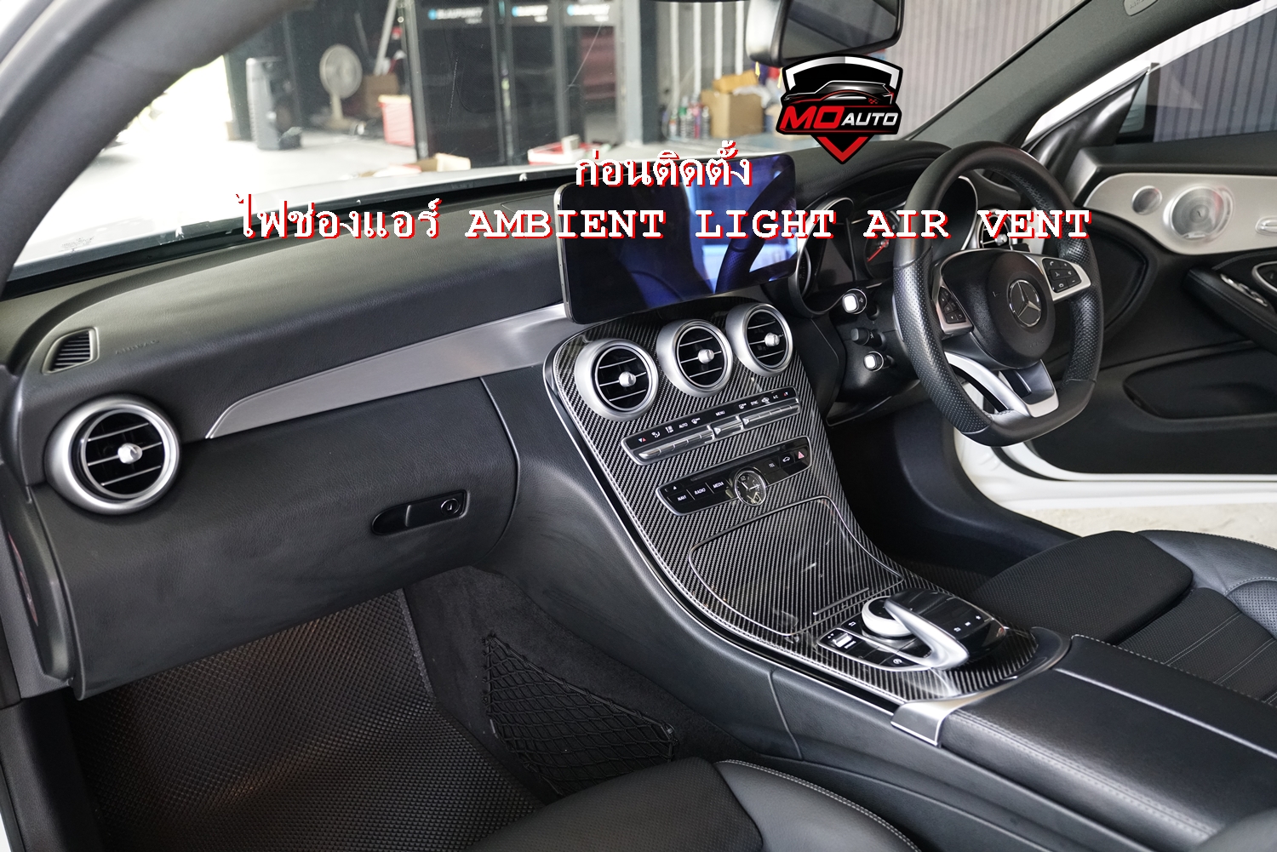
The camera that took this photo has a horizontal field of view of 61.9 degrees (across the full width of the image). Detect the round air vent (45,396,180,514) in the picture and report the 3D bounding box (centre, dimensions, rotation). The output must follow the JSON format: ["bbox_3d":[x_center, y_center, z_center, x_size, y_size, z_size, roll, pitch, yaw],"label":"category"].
[{"bbox_3d":[-0.430,0.024,0.872,0.030,0.098,0.098,-3,15,44],"label":"round air vent"}]

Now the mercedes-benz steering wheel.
[{"bbox_3d":[0.430,-0.162,1.279,0.370,0.355,0.085,-17,7,-34],"label":"mercedes-benz steering wheel"}]

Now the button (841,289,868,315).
[{"bbox_3d":[0.254,-0.145,1.250,0.026,0.027,0.020,11,25,29],"label":"button"}]

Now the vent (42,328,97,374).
[{"bbox_3d":[-0.480,-0.064,0.900,0.049,0.035,0.015,-20,-7,-39],"label":"vent"}]

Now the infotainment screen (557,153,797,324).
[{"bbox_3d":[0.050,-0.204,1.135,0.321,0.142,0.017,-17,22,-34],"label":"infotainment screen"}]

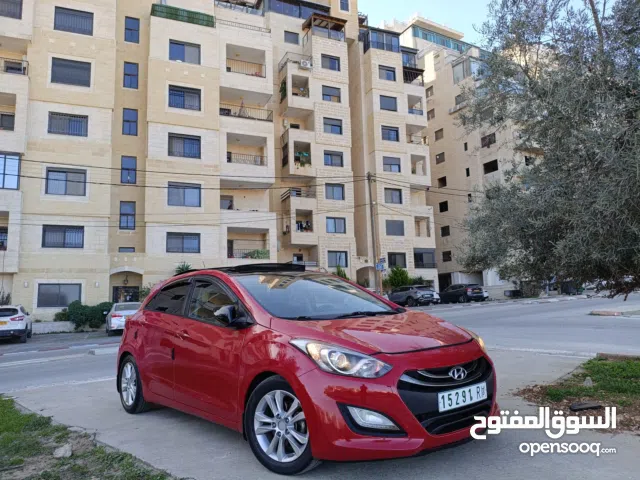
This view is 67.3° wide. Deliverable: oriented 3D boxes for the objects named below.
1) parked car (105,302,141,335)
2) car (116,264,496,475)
[{"bbox_3d":[-9.030,3.690,22.600,1.780,1.460,4.600,2,-8,-26],"label":"parked car"},{"bbox_3d":[-0.480,1.003,4.738,1.790,1.470,4.300,4,-10,-42],"label":"car"}]

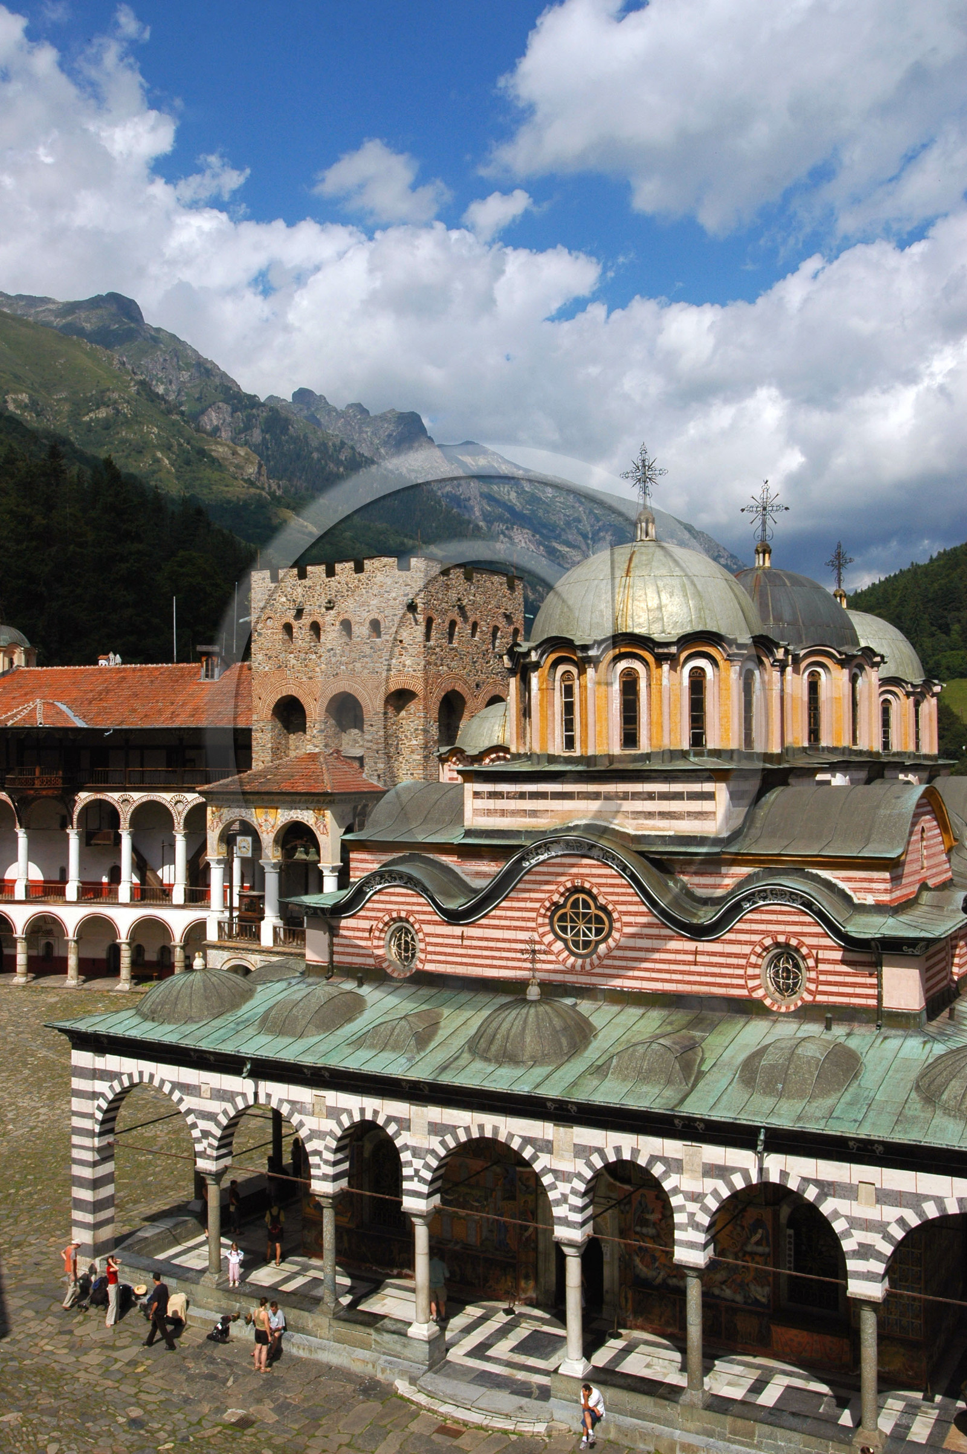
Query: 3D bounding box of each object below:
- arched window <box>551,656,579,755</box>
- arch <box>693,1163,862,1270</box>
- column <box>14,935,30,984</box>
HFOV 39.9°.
[{"bbox_3d":[2.187,-0.522,34.980,0.250,2.420,0.880,1,-2,-45],"label":"arched window"},{"bbox_3d":[5.964,9.722,26.885,3.461,1.832,0.611,-1,-2,30],"label":"arch"},{"bbox_3d":[-28.445,14.341,82.000,0.700,2.909,0.700,-1,-2,25],"label":"column"}]

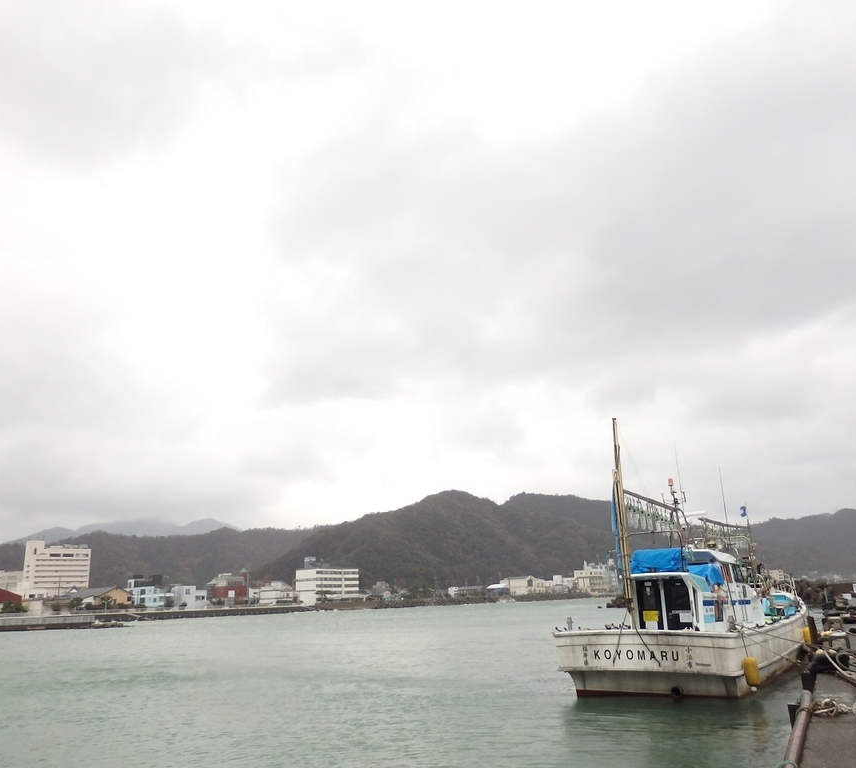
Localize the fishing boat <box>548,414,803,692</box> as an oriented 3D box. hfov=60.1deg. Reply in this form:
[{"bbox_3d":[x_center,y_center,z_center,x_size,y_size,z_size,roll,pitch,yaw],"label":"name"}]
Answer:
[{"bbox_3d":[9.562,5.661,24.145,4.277,6.858,16.920,-13,-19,32],"label":"fishing boat"}]

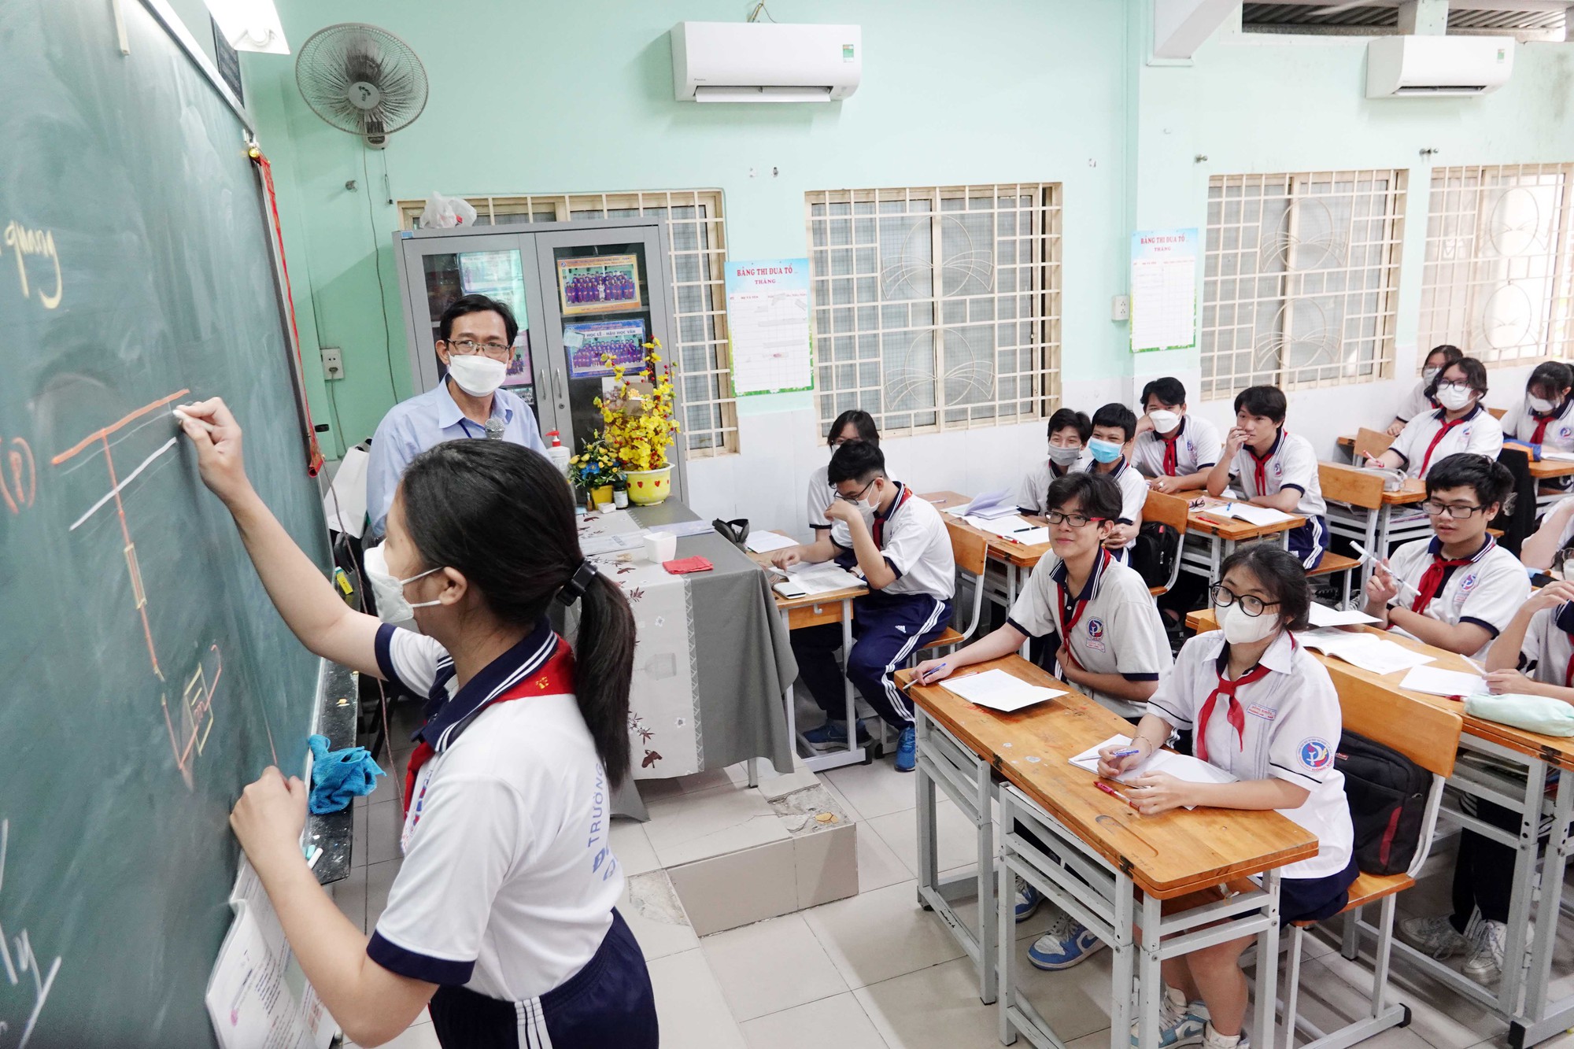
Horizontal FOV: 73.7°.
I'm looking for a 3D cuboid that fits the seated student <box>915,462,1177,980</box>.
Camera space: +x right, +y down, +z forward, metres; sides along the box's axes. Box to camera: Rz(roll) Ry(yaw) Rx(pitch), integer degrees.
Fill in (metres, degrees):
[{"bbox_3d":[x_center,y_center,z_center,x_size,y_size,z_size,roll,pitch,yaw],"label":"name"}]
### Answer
[{"bbox_3d":[0.773,0.521,3.000,0.750,1.320,0.580,-12,16,-31],"label":"seated student"}]

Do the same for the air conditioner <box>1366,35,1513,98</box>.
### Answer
[{"bbox_3d":[3.645,-2.558,5.862,0.820,0.285,0.215,-8,15,-18],"label":"air conditioner"}]

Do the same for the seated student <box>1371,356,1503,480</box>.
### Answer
[{"bbox_3d":[3.301,-0.188,5.326,0.720,1.290,0.530,-11,16,-29],"label":"seated student"}]

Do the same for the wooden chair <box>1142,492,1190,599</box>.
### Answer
[{"bbox_3d":[1.492,0.293,4.769,0.460,0.830,0.390,-8,15,-18],"label":"wooden chair"}]

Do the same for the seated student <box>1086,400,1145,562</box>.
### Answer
[{"bbox_3d":[1.351,0.110,4.637,0.700,1.260,0.450,-13,17,-34],"label":"seated student"}]

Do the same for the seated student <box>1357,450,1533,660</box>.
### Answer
[{"bbox_3d":[1.950,0.412,3.303,0.680,1.260,0.480,-12,16,-30],"label":"seated student"}]

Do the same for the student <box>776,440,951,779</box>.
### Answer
[{"bbox_3d":[0.329,0.298,4.105,0.760,1.270,0.530,-9,15,-21],"label":"student"}]

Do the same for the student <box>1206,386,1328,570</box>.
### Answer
[{"bbox_3d":[2.222,-0.011,4.906,0.740,1.270,0.520,-10,15,-26],"label":"student"}]

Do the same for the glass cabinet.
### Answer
[{"bbox_3d":[-0.975,-0.267,4.402,1.010,1.870,0.430,-7,14,-13],"label":"glass cabinet"}]

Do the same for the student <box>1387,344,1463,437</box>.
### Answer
[{"bbox_3d":[3.889,-0.433,6.219,0.720,1.260,0.500,-11,16,-29],"label":"student"}]

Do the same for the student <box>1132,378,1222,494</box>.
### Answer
[{"bbox_3d":[2.006,-0.118,5.391,0.720,1.270,0.520,-12,17,-32],"label":"student"}]

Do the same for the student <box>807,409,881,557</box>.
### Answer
[{"bbox_3d":[0.224,0.140,4.740,0.700,1.280,0.450,-13,17,-32],"label":"student"}]

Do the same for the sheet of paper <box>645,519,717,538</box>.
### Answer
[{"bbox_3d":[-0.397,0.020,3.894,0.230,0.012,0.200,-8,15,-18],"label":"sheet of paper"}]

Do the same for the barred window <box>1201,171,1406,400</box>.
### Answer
[{"bbox_3d":[2.961,-1.381,6.022,1.400,1.210,0.110,-8,15,-18],"label":"barred window"}]

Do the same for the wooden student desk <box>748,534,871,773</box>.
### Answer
[{"bbox_3d":[-0.019,0.512,4.458,0.395,0.725,1.000,-8,15,-18],"label":"wooden student desk"}]

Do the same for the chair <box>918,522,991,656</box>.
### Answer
[{"bbox_3d":[0.508,0.471,4.322,0.550,0.810,0.390,-8,15,-18],"label":"chair"}]

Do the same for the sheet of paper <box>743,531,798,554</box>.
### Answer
[{"bbox_3d":[-0.112,0.080,4.684,0.210,0.008,0.310,-11,16,-28],"label":"sheet of paper"}]

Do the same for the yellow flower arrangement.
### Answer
[{"bbox_3d":[-0.603,-0.486,4.236,0.310,0.520,0.260,-8,15,-18],"label":"yellow flower arrangement"}]

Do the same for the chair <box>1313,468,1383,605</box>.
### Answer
[{"bbox_3d":[2.511,0.167,5.038,0.460,0.830,0.390,-8,15,-18],"label":"chair"}]

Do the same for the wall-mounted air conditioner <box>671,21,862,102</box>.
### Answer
[{"bbox_3d":[-0.081,-2.013,4.606,0.785,0.292,0.235,-8,15,-18],"label":"wall-mounted air conditioner"}]

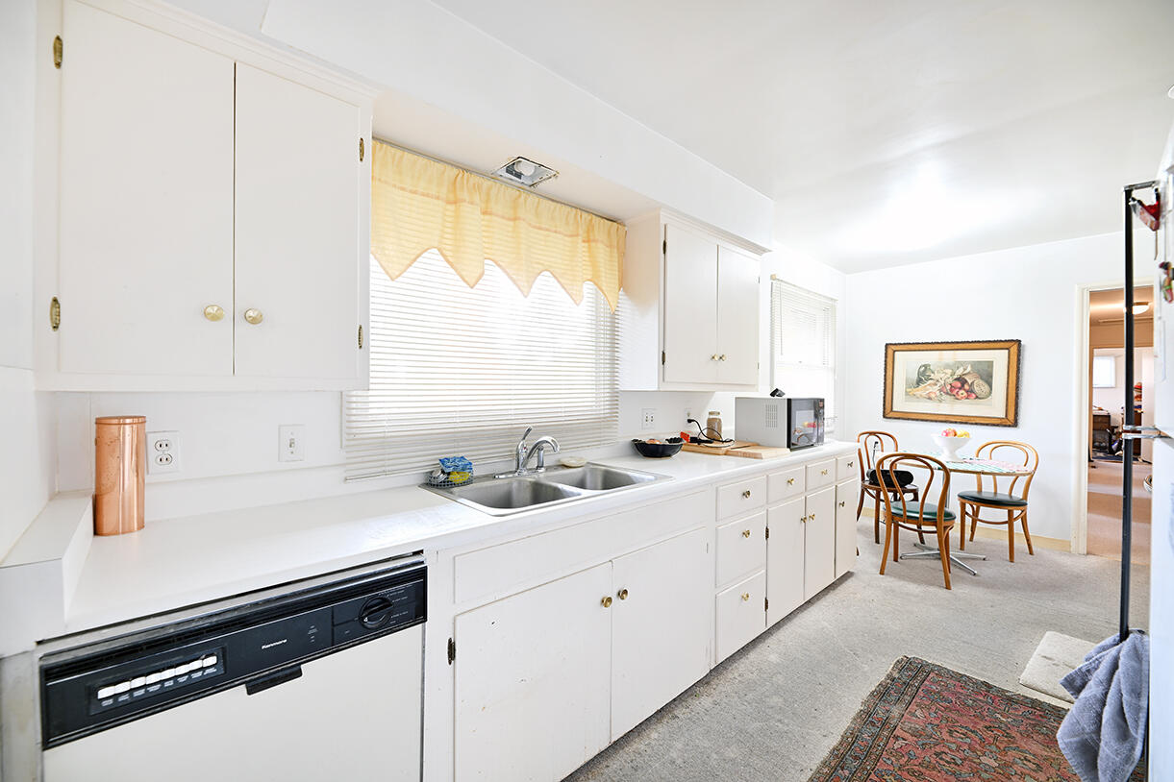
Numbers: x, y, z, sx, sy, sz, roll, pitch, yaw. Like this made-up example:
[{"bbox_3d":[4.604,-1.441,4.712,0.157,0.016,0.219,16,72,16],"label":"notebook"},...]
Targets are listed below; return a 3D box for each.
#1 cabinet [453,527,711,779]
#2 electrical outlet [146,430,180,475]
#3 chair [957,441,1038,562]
[{"bbox_3d":[-0.094,0.892,1.766,1.153,0.632,0.560,0,1,-42],"label":"cabinet"},{"bbox_3d":[-1.131,0.166,1.221,0.070,0.114,0.012,0,0,-42],"label":"electrical outlet"},{"bbox_3d":[3.233,0.845,3.621,0.490,0.866,0.410,0,0,-33],"label":"chair"}]

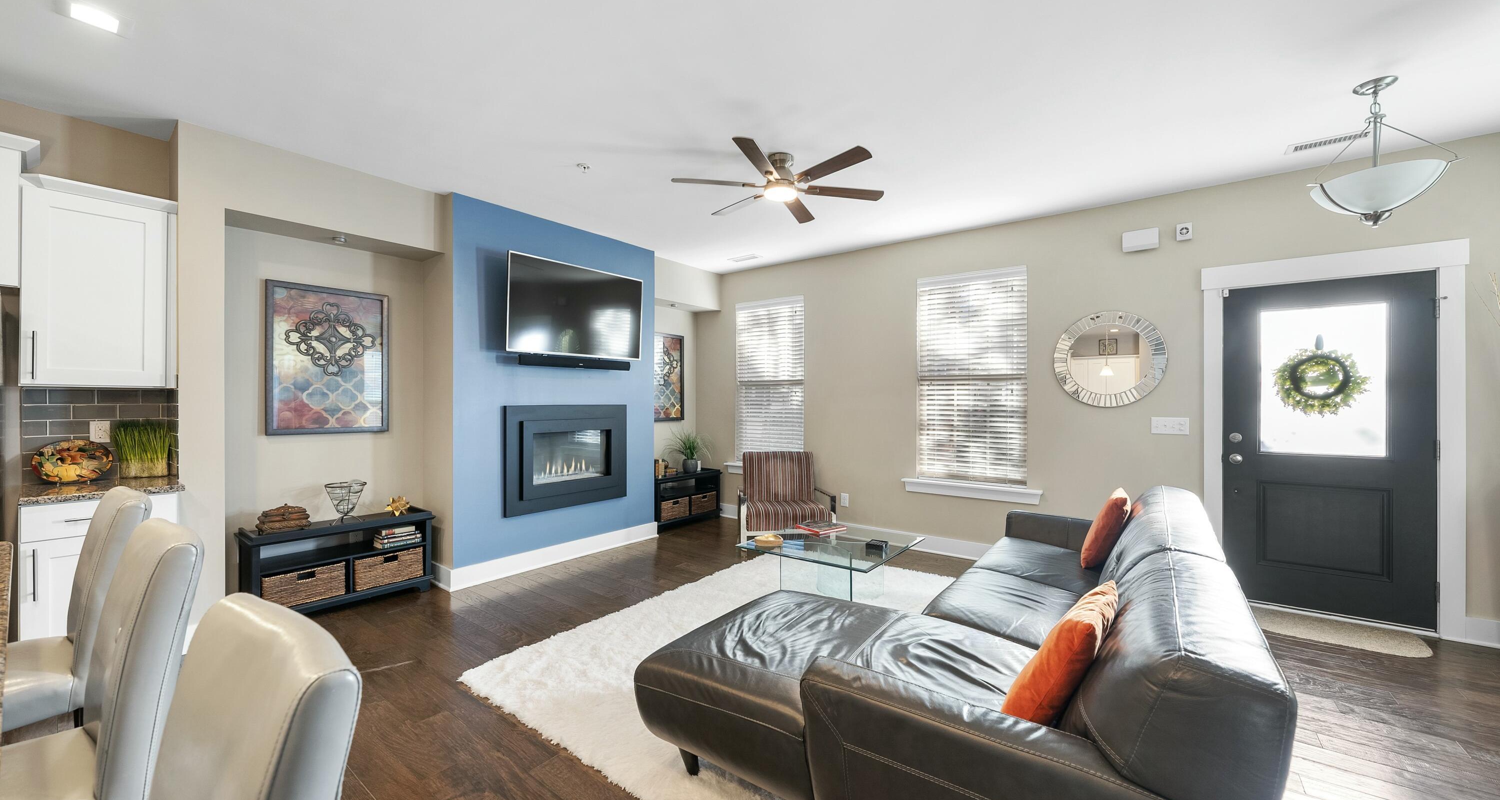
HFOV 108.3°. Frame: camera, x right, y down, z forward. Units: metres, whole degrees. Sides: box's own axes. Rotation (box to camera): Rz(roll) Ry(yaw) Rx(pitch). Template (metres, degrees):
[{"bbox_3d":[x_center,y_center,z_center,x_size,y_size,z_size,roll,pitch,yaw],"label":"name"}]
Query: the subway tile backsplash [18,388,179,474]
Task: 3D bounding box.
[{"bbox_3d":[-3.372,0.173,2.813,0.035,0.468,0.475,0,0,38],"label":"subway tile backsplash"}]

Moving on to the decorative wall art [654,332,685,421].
[{"bbox_3d":[-0.954,-0.250,5.960,0.035,0.954,0.660,0,0,38],"label":"decorative wall art"}]

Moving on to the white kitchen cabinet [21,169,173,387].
[{"bbox_3d":[-3.229,-0.535,2.699,0.360,0.945,0.480,0,0,38],"label":"white kitchen cabinet"}]

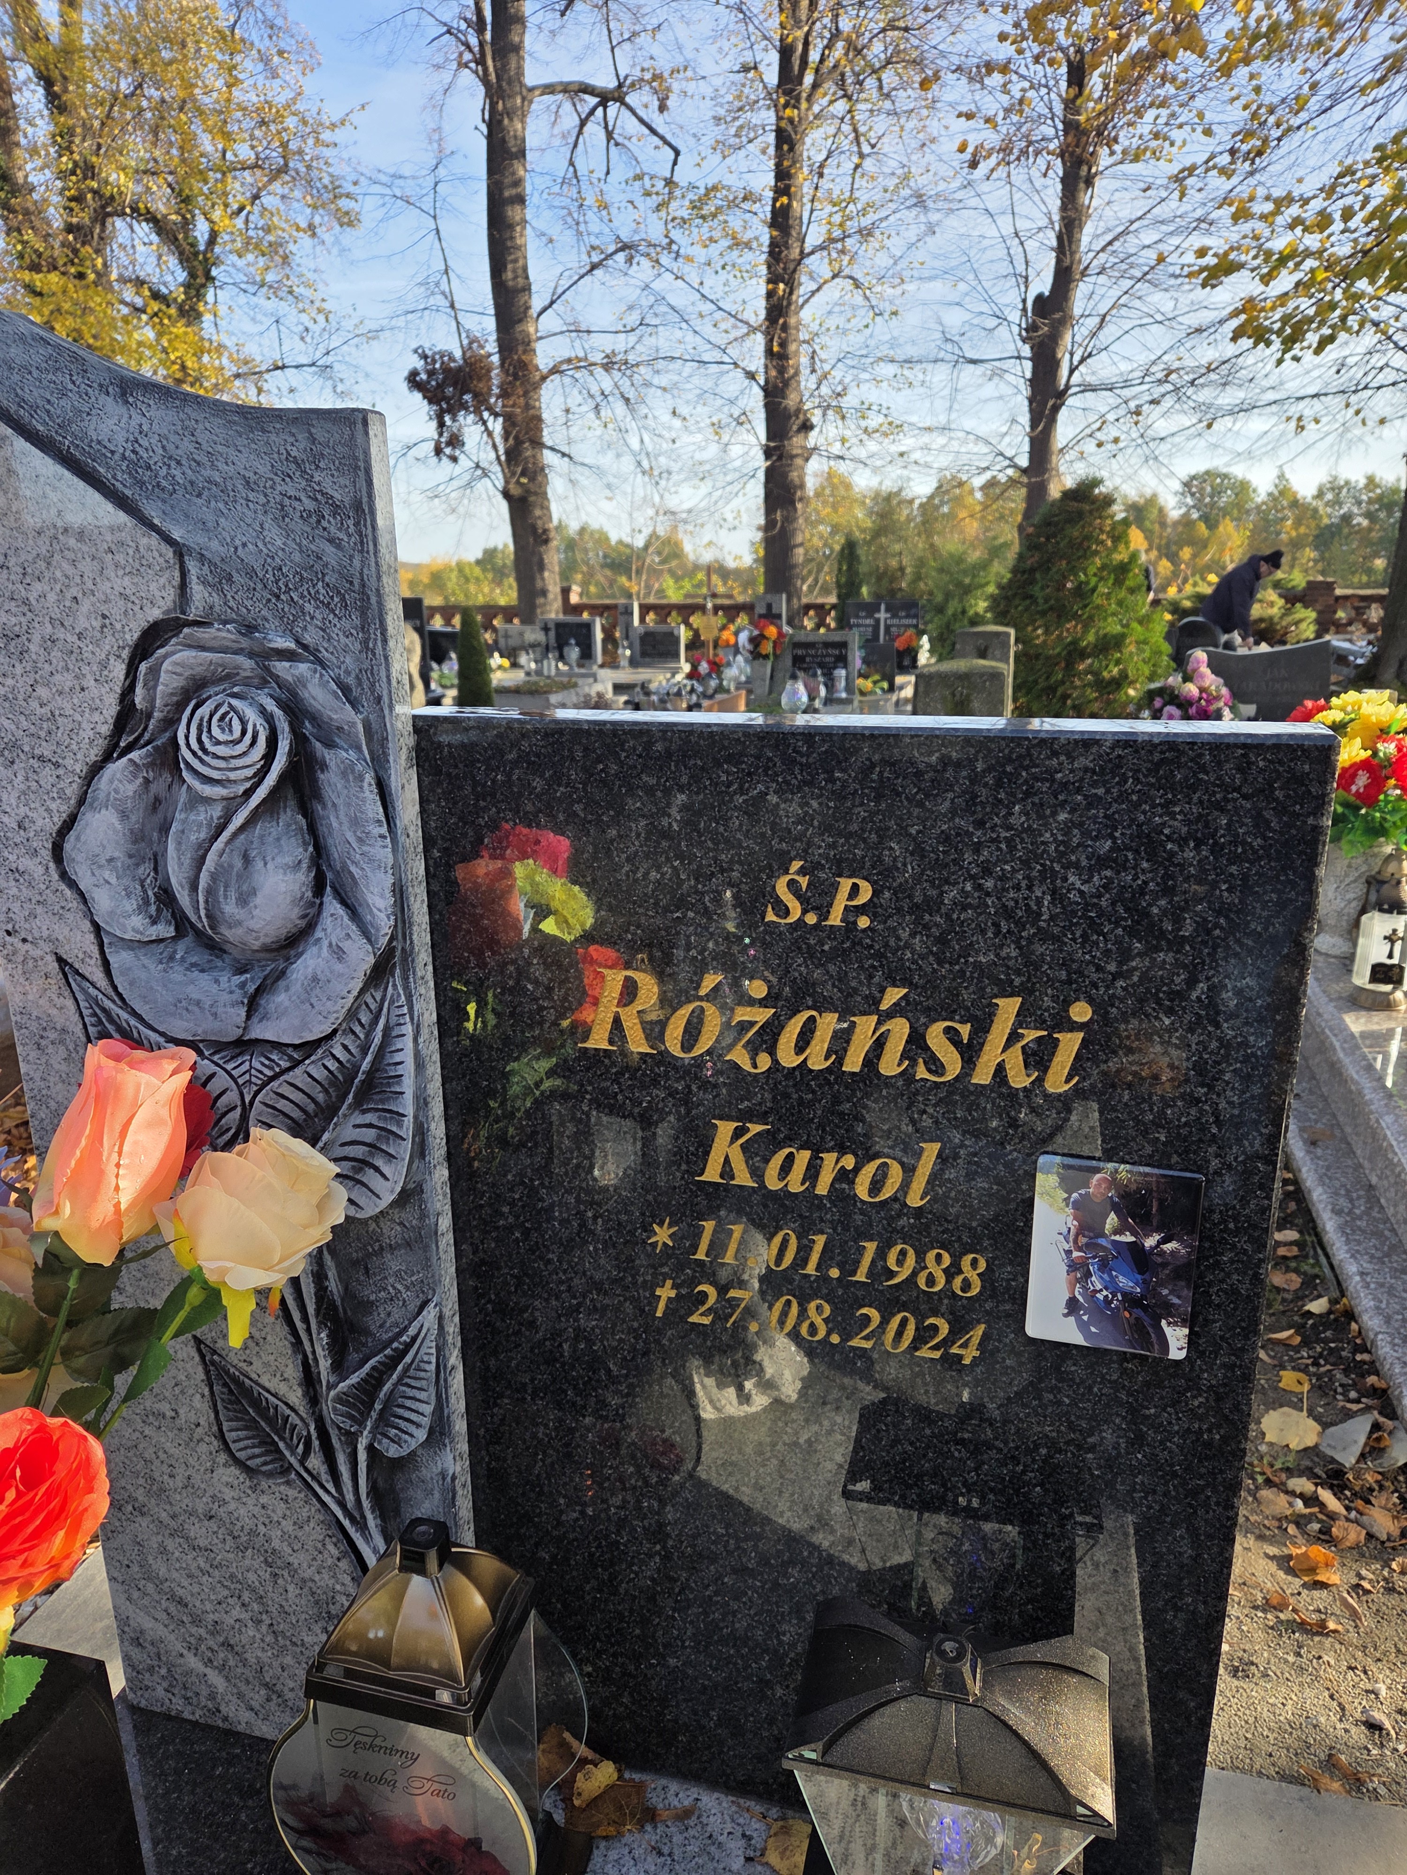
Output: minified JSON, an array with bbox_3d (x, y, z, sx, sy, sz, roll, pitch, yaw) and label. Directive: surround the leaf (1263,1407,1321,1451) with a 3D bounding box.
[{"bbox_3d":[0.817,0.681,1.729,0.077,0.013,0.086,5,18,20],"label":"leaf"}]

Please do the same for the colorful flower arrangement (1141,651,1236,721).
[{"bbox_3d":[1.949,-0.955,5.000,0.380,0.380,0.280,3,17,14],"label":"colorful flower arrangement"}]

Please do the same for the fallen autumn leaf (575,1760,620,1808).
[{"bbox_3d":[-0.082,0.618,0.912,0.036,0.013,0.026,-16,23,-42],"label":"fallen autumn leaf"}]

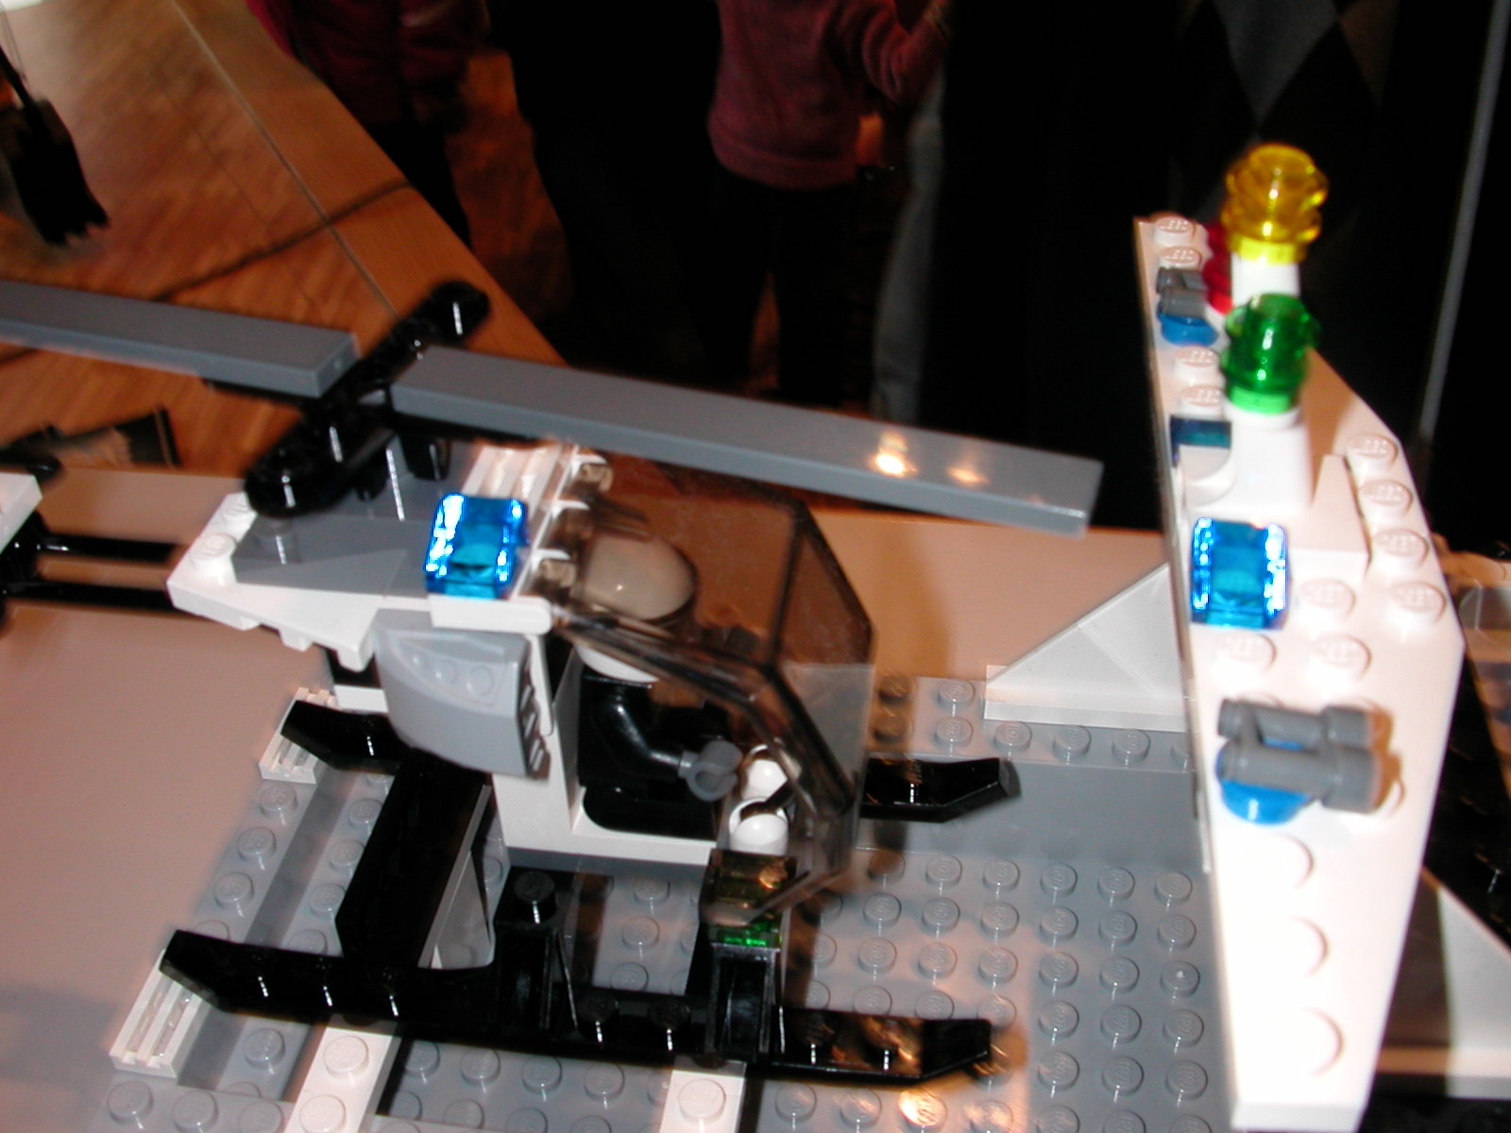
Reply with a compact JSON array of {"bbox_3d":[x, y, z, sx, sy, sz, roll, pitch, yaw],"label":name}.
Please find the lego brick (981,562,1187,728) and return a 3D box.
[{"bbox_3d":[0.047,0.008,0.215,0.032,0.029,0.008,4,38,7],"label":"lego brick"}]

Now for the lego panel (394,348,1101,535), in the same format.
[{"bbox_3d":[-0.002,-0.012,0.144,0.064,0.003,0.008,11,39,14],"label":"lego panel"}]

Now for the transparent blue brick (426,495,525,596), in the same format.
[{"bbox_3d":[-0.026,-0.001,0.152,0.008,0.006,0.008,4,38,7],"label":"transparent blue brick"}]

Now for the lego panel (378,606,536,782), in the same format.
[{"bbox_3d":[-0.030,0.015,0.162,0.016,0.018,0.009,4,38,7],"label":"lego panel"}]

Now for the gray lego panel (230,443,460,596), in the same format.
[{"bbox_3d":[-0.040,-0.004,0.168,0.024,0.005,0.016,4,38,7],"label":"gray lego panel"}]

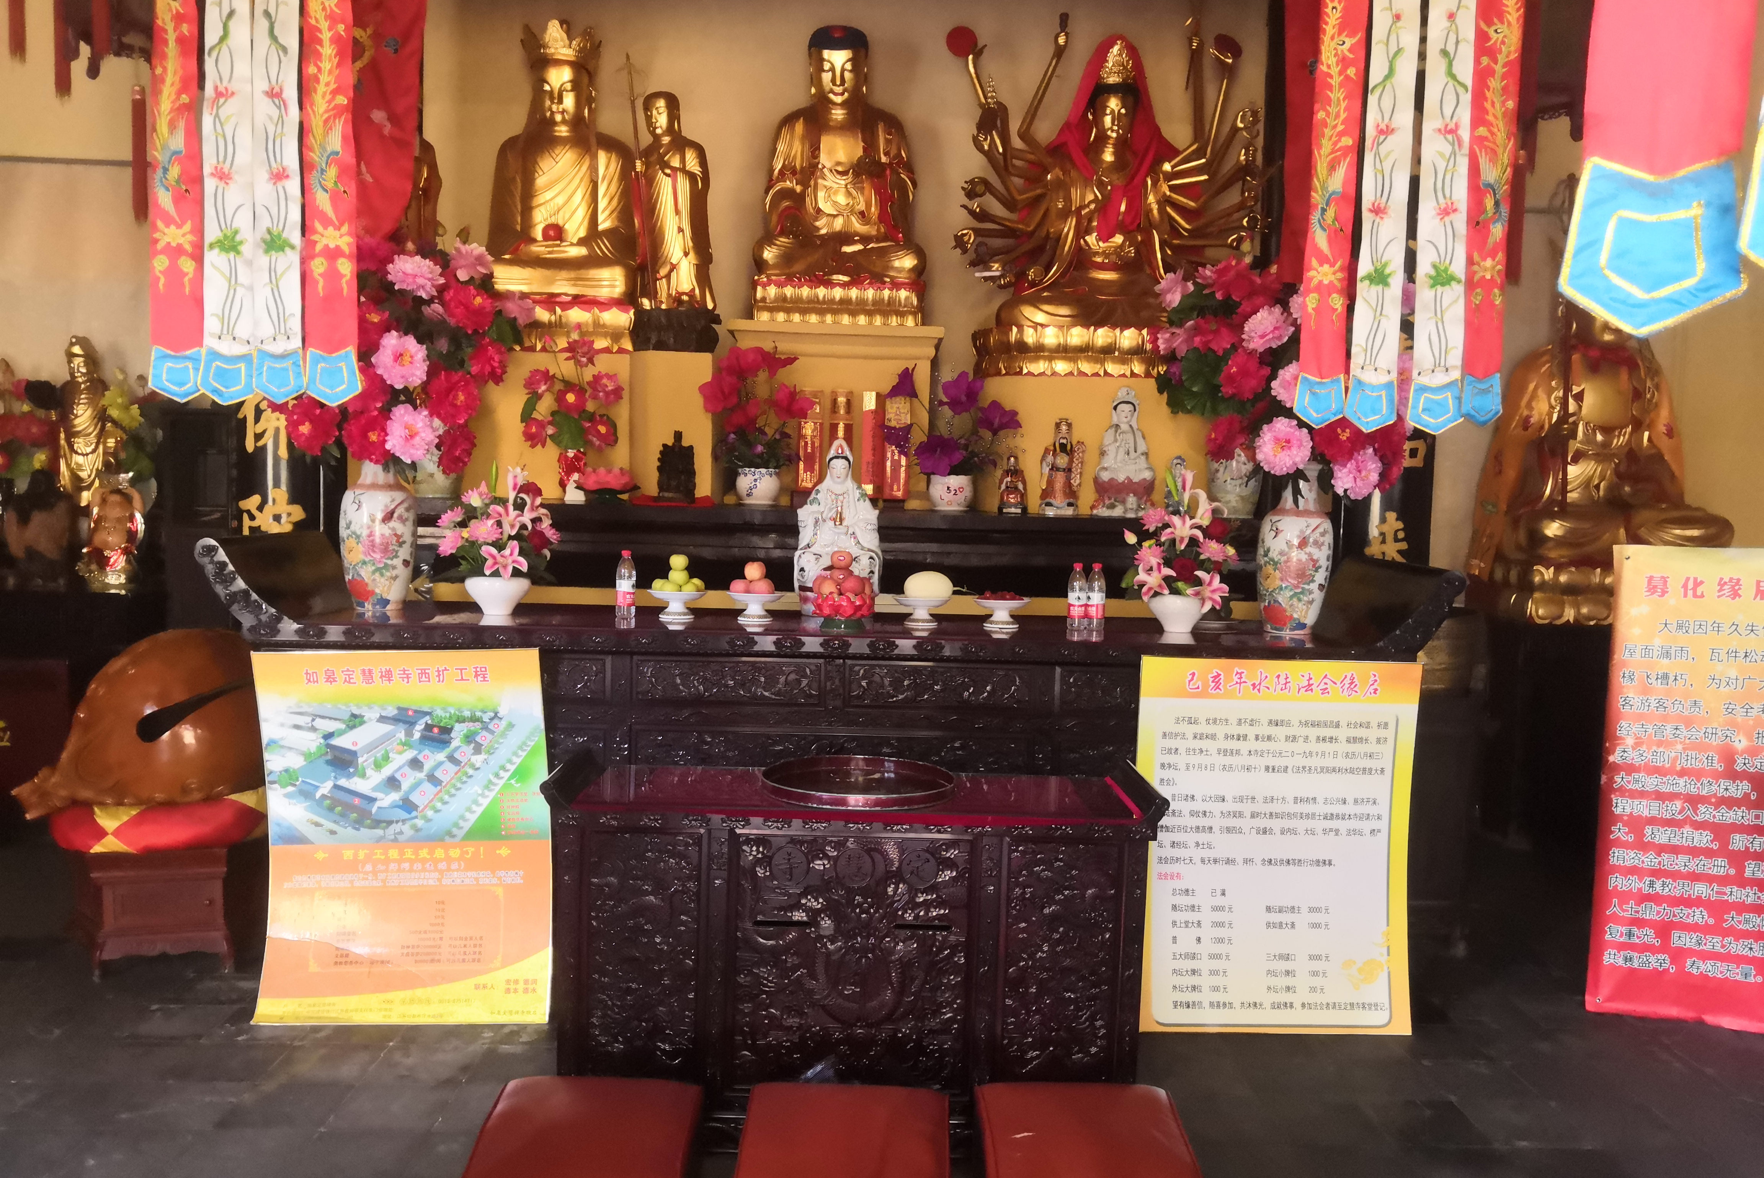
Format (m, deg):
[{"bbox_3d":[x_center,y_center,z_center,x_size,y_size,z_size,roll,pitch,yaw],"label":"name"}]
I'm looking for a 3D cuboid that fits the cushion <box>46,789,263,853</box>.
[{"bbox_3d":[-2.298,0.717,4.434,0.730,0.150,0.670,0,4,-17],"label":"cushion"}]

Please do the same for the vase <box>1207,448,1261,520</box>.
[{"bbox_3d":[1.374,-0.411,5.360,0.209,0.268,0.209,1,4,-1],"label":"vase"}]

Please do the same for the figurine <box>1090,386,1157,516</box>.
[{"bbox_3d":[0.946,-0.542,5.383,0.259,0.507,0.190,2,4,2],"label":"figurine"}]

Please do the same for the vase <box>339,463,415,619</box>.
[{"bbox_3d":[-1.788,-0.222,4.870,0.273,0.595,0.273,1,4,-1],"label":"vase"}]

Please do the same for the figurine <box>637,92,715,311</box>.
[{"bbox_3d":[-0.873,-1.647,5.851,0.334,0.932,0.280,3,4,14],"label":"figurine"}]

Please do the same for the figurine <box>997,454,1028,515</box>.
[{"bbox_3d":[0.507,-0.411,5.358,0.118,0.247,0.100,2,4,-1],"label":"figurine"}]

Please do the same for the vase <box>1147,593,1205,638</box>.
[{"bbox_3d":[0.996,0.079,4.648,0.215,0.125,0.215,1,4,-2],"label":"vase"}]

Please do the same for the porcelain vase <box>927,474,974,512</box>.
[{"bbox_3d":[0.268,-0.369,5.300,0.175,0.141,0.175,1,4,-1],"label":"porcelain vase"}]

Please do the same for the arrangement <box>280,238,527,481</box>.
[{"bbox_3d":[-1.607,-0.770,4.617,0.810,0.800,0.600,1,4,-2],"label":"arrangement"}]

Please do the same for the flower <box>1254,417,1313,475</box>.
[{"bbox_3d":[1.375,-0.490,4.708,0.198,0.203,0.110,2,4,9],"label":"flower"}]

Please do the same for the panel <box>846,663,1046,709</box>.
[{"bbox_3d":[0.199,0.299,4.233,0.610,0.140,0.030,1,4,-2],"label":"panel"}]

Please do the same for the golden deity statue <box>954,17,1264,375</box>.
[{"bbox_3d":[0.977,-1.687,5.911,1.332,1.545,0.800,2,4,-1],"label":"golden deity statue"}]

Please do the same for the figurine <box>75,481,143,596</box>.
[{"bbox_3d":[-3.646,-0.251,6.500,0.319,0.547,0.250,1,4,-3],"label":"figurine"}]

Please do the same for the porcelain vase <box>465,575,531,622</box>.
[{"bbox_3d":[-1.272,0.023,4.561,0.220,0.125,0.220,1,4,-2],"label":"porcelain vase"}]

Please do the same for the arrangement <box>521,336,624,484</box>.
[{"bbox_3d":[-1.196,-0.690,5.321,0.400,0.580,0.320,1,4,-2],"label":"arrangement"}]

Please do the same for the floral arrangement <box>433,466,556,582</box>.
[{"bbox_3d":[-1.351,-0.228,4.800,0.433,0.409,0.340,1,4,-1],"label":"floral arrangement"}]

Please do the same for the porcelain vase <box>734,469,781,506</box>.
[{"bbox_3d":[-0.485,-0.401,5.412,0.184,0.157,0.185,2,4,-1],"label":"porcelain vase"}]

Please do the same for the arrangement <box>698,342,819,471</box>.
[{"bbox_3d":[-0.483,-0.702,5.330,0.459,0.486,0.380,1,4,-1],"label":"arrangement"}]

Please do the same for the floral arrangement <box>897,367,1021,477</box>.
[{"bbox_3d":[0.300,-0.655,5.401,0.487,0.427,0.330,2,4,-1],"label":"floral arrangement"}]

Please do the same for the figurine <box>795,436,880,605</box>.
[{"bbox_3d":[-0.158,-0.220,4.925,0.315,0.620,0.250,1,4,-2],"label":"figurine"}]

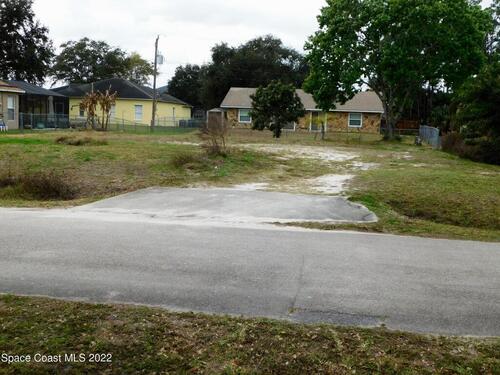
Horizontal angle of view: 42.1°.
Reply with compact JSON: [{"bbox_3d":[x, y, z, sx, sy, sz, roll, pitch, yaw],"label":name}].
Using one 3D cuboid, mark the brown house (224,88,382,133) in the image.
[{"bbox_3d":[6.198,-8.411,71.195,16.900,4.700,9.800,3,6,11],"label":"brown house"}]

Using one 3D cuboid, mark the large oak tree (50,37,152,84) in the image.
[{"bbox_3d":[-20.300,-14.644,89.057,13.800,11.600,12.500,2,6,0],"label":"large oak tree"}]

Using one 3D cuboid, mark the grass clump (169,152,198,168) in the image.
[{"bbox_3d":[-1.985,-0.818,19.700,0.850,0.480,0.750,2,6,0],"label":"grass clump"}]

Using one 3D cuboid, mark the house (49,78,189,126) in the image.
[{"bbox_3d":[-13.301,-8.785,67.106,11.500,4.800,15.000,3,6,7],"label":"house"}]

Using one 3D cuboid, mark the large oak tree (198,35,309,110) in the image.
[{"bbox_3d":[0.615,-14.709,90.987,15.300,12.800,13.500,2,6,0],"label":"large oak tree"}]

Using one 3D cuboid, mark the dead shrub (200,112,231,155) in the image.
[{"bbox_3d":[-1.480,-2.315,27.913,1.350,1.850,1.250,2,6,0],"label":"dead shrub"}]

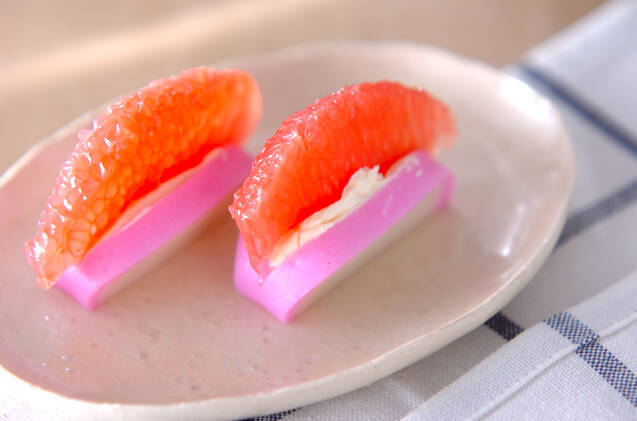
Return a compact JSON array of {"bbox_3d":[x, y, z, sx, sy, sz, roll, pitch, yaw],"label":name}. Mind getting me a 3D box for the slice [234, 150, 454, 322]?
[{"bbox_3d":[0.007,0.003,0.557,0.017,0.015,0.058,31,49,32],"label":"slice"}]

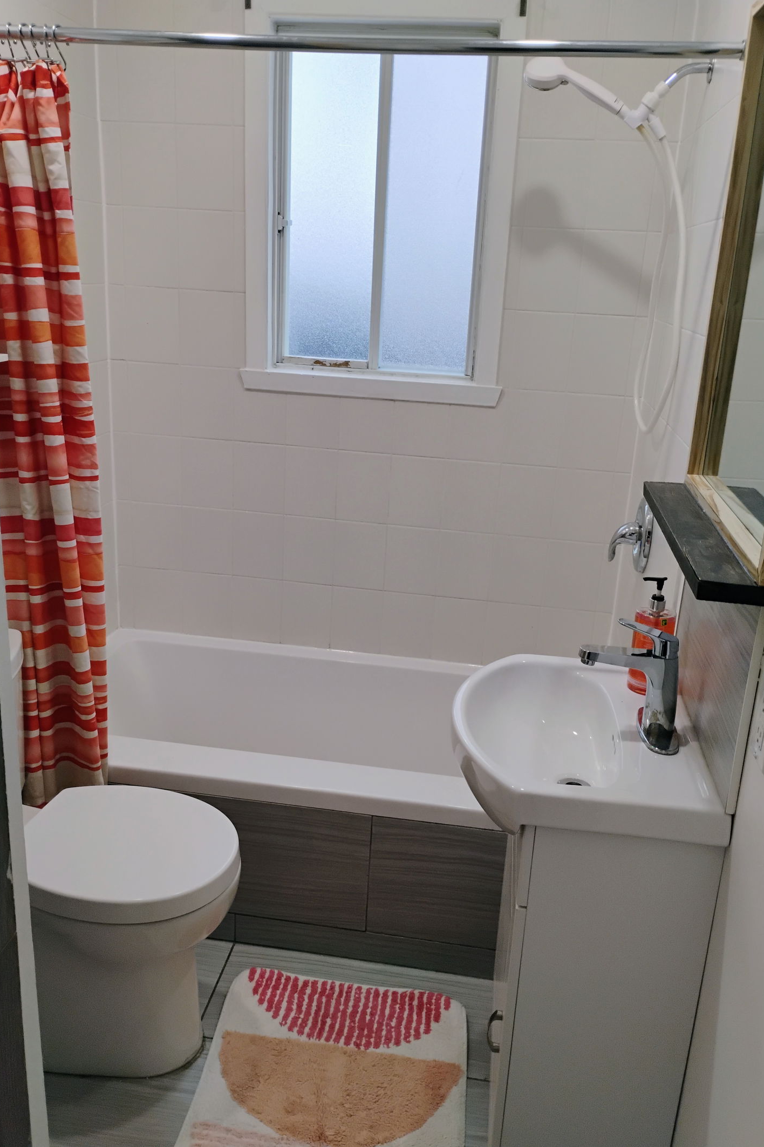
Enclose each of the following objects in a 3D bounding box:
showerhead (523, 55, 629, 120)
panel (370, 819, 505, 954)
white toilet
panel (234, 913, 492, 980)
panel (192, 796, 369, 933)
[{"bbox_3d":[0.410,-1.021,1.950,0.228,0.078,0.085,35,19,-3],"label":"showerhead"},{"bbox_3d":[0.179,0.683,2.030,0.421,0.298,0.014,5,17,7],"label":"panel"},{"bbox_3d":[-0.617,0.545,1.812,0.685,0.770,0.370,5,17,7],"label":"white toilet"},{"bbox_3d":[-0.043,0.843,2.112,0.601,0.078,0.014,5,17,7],"label":"panel"},{"bbox_3d":[-0.310,0.639,2.091,0.569,0.298,0.014,5,17,7],"label":"panel"}]

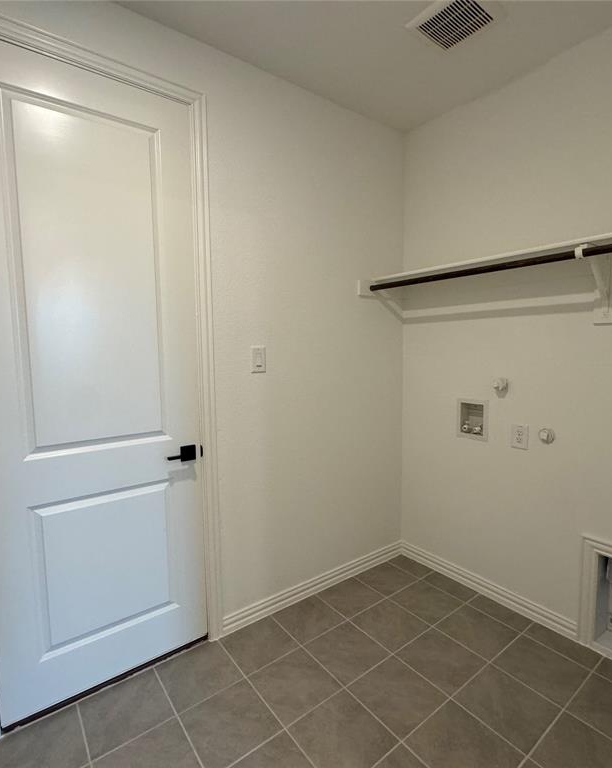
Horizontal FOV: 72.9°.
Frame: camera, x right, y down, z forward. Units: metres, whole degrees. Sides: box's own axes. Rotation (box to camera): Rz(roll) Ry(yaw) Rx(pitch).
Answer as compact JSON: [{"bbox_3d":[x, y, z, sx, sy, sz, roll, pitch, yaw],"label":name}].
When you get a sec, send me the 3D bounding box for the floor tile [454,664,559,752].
[{"bbox_3d":[0.804,1.288,1.661,0.300,0.013,0.300,-5,7,-37],"label":"floor tile"}]

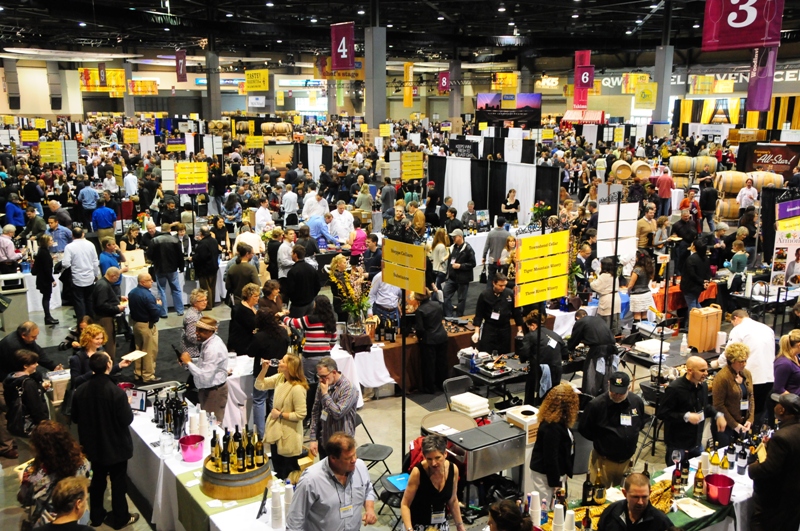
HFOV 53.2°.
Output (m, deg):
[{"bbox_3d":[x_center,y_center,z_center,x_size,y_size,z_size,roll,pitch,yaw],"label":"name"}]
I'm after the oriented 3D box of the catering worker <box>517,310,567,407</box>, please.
[{"bbox_3d":[1.841,1.384,10.466,0.600,1.500,0.650,-6,13,-24],"label":"catering worker"}]

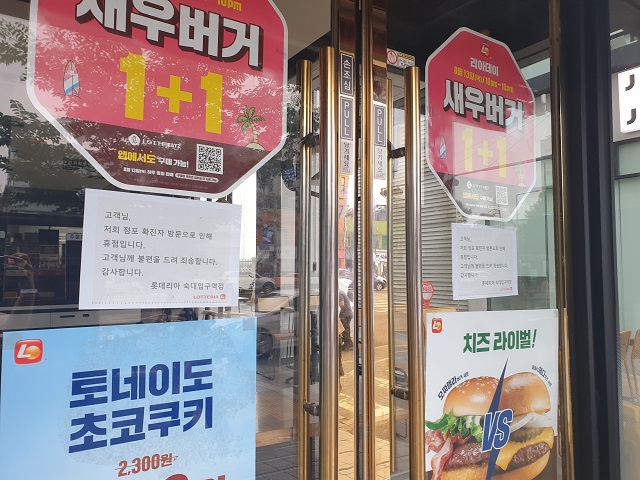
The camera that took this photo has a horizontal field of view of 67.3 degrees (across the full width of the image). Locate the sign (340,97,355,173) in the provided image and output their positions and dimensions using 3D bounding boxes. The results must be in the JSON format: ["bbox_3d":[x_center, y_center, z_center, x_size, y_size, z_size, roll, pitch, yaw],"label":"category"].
[{"bbox_3d":[0.066,-0.253,1.168,0.038,0.189,0.010,1,-3,-34],"label":"sign"}]

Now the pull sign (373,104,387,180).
[{"bbox_3d":[0.153,-0.247,1.221,0.038,0.189,0.010,1,-3,-32],"label":"pull sign"}]

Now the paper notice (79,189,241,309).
[{"bbox_3d":[-0.288,0.024,0.916,0.297,0.210,0.010,4,-4,-34],"label":"paper notice"}]

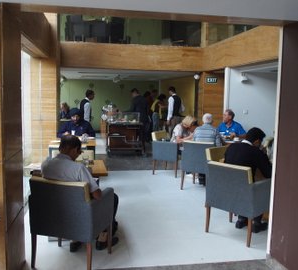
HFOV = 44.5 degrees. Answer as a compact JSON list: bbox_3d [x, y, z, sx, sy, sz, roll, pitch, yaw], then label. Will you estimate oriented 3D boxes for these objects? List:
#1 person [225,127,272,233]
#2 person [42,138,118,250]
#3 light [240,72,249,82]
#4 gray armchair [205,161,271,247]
[{"bbox_3d":[1.223,0.519,4.280,0.760,1.200,0.540,-5,9,-43],"label":"person"},{"bbox_3d":[-0.668,0.567,3.559,0.560,1.200,0.880,2,6,15],"label":"person"},{"bbox_3d":[2.252,-1.359,8.600,0.190,0.260,0.190,3,6,17],"label":"light"},{"bbox_3d":[1.039,0.723,4.116,0.580,0.820,0.590,-5,8,-43],"label":"gray armchair"}]

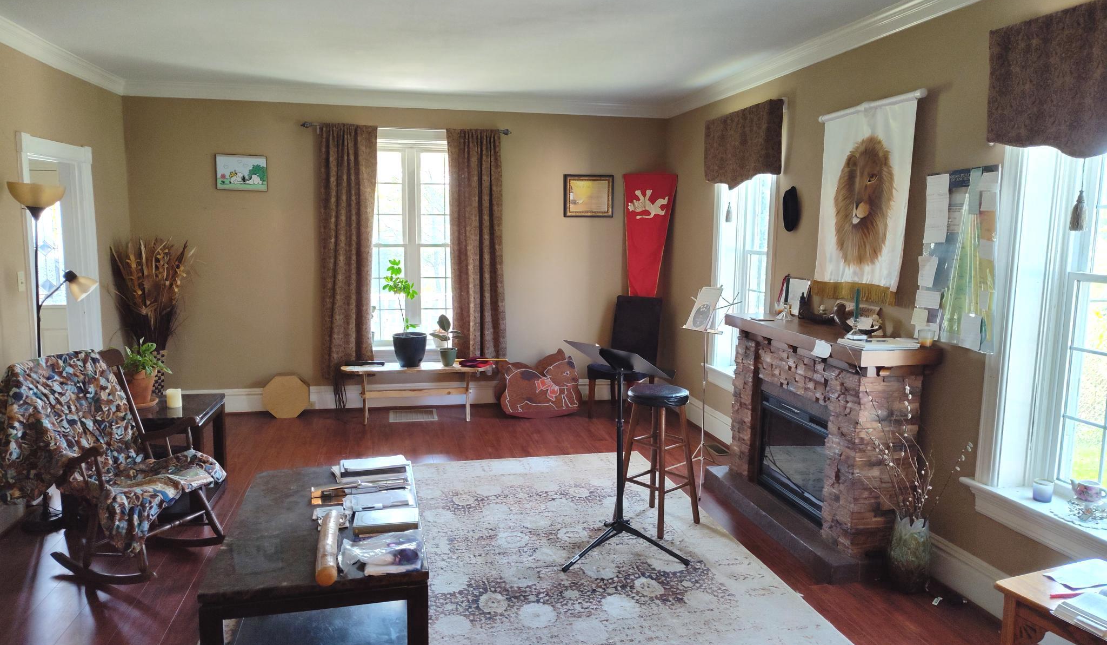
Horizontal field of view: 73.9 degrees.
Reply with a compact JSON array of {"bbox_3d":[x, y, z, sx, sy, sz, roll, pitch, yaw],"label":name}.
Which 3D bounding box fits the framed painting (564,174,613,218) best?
[{"bbox_3d":[0.323,-1.139,6.652,0.462,0.380,0.030,-1,8,-13],"label":"framed painting"}]

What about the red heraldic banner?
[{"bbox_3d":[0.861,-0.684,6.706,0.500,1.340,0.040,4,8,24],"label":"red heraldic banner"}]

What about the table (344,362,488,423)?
[{"bbox_3d":[-1.140,0.583,6.180,1.230,0.440,0.360,-1,8,-13],"label":"table"}]

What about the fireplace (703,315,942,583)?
[{"bbox_3d":[1.364,0.576,3.986,0.550,1.095,1.310,-1,8,-13],"label":"fireplace"}]

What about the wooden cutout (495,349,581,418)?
[{"bbox_3d":[-0.135,0.530,6.349,0.710,0.530,0.330,-1,8,-13],"label":"wooden cutout"}]

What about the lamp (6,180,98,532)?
[{"bbox_3d":[-2.583,0.192,3.861,0.390,1.810,0.280,-1,8,-12],"label":"lamp"}]

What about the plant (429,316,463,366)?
[{"bbox_3d":[-0.896,0.148,6.177,0.290,0.430,0.250,-1,8,-13],"label":"plant"}]

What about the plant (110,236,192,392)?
[{"bbox_3d":[-3.015,0.105,5.608,0.530,1.500,0.430,-1,8,-12],"label":"plant"}]

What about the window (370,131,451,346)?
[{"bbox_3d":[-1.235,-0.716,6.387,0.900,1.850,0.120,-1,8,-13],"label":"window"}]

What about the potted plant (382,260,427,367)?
[{"bbox_3d":[-1.229,-0.078,6.102,0.350,0.880,0.310,-1,8,-13],"label":"potted plant"}]

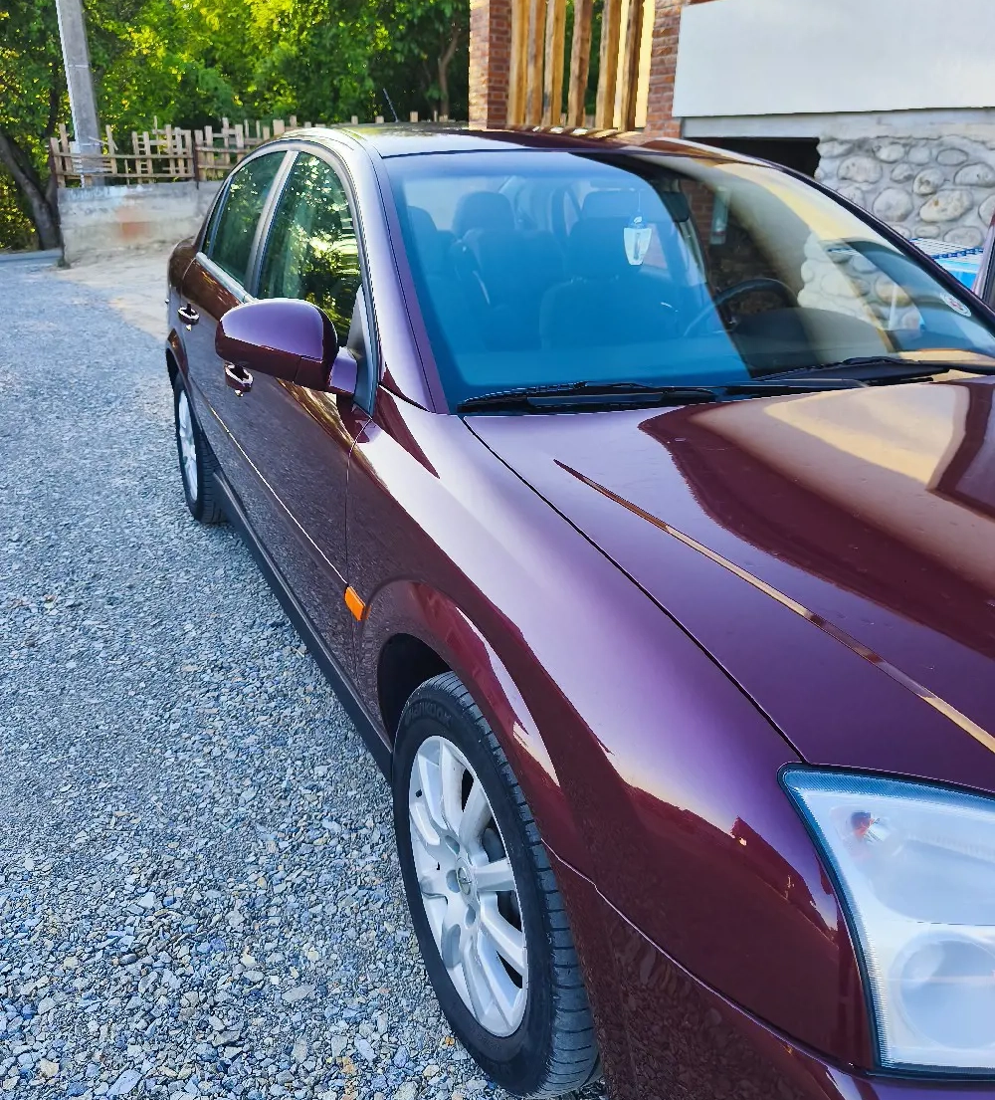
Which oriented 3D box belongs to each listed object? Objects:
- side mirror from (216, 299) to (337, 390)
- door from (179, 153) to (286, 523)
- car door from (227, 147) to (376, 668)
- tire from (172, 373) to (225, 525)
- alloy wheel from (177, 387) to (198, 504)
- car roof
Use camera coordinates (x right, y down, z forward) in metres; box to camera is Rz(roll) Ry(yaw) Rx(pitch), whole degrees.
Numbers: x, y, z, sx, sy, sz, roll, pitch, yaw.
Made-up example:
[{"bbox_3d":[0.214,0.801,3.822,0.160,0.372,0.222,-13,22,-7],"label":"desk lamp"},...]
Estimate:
[{"bbox_3d":[-0.417,-0.399,1.684,0.220,0.165,0.150,-7,24,-26],"label":"side mirror"},{"bbox_3d":[-0.815,-0.728,2.804,0.270,1.015,0.900,-7,24,-26],"label":"door"},{"bbox_3d":[-0.397,-0.404,2.020,0.260,1.005,1.190,-7,24,-26],"label":"car door"},{"bbox_3d":[-1.185,-0.435,3.636,0.215,0.633,0.636,-7,24,-26],"label":"tire"},{"bbox_3d":[-1.190,-0.433,3.634,0.185,0.444,0.444,-7,24,-26],"label":"alloy wheel"},{"bbox_3d":[-0.034,-1.247,2.821,1.180,0.125,1.410,-7,24,-26],"label":"car roof"}]

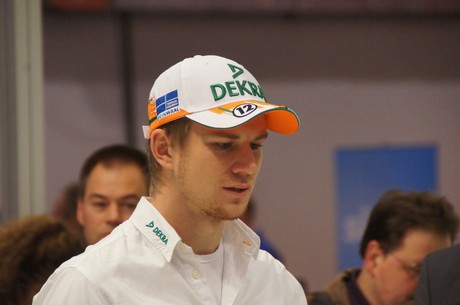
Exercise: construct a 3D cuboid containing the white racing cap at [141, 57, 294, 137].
[{"bbox_3d":[-0.020,-0.092,6.100,0.276,0.146,0.180,-10,-10,44],"label":"white racing cap"}]

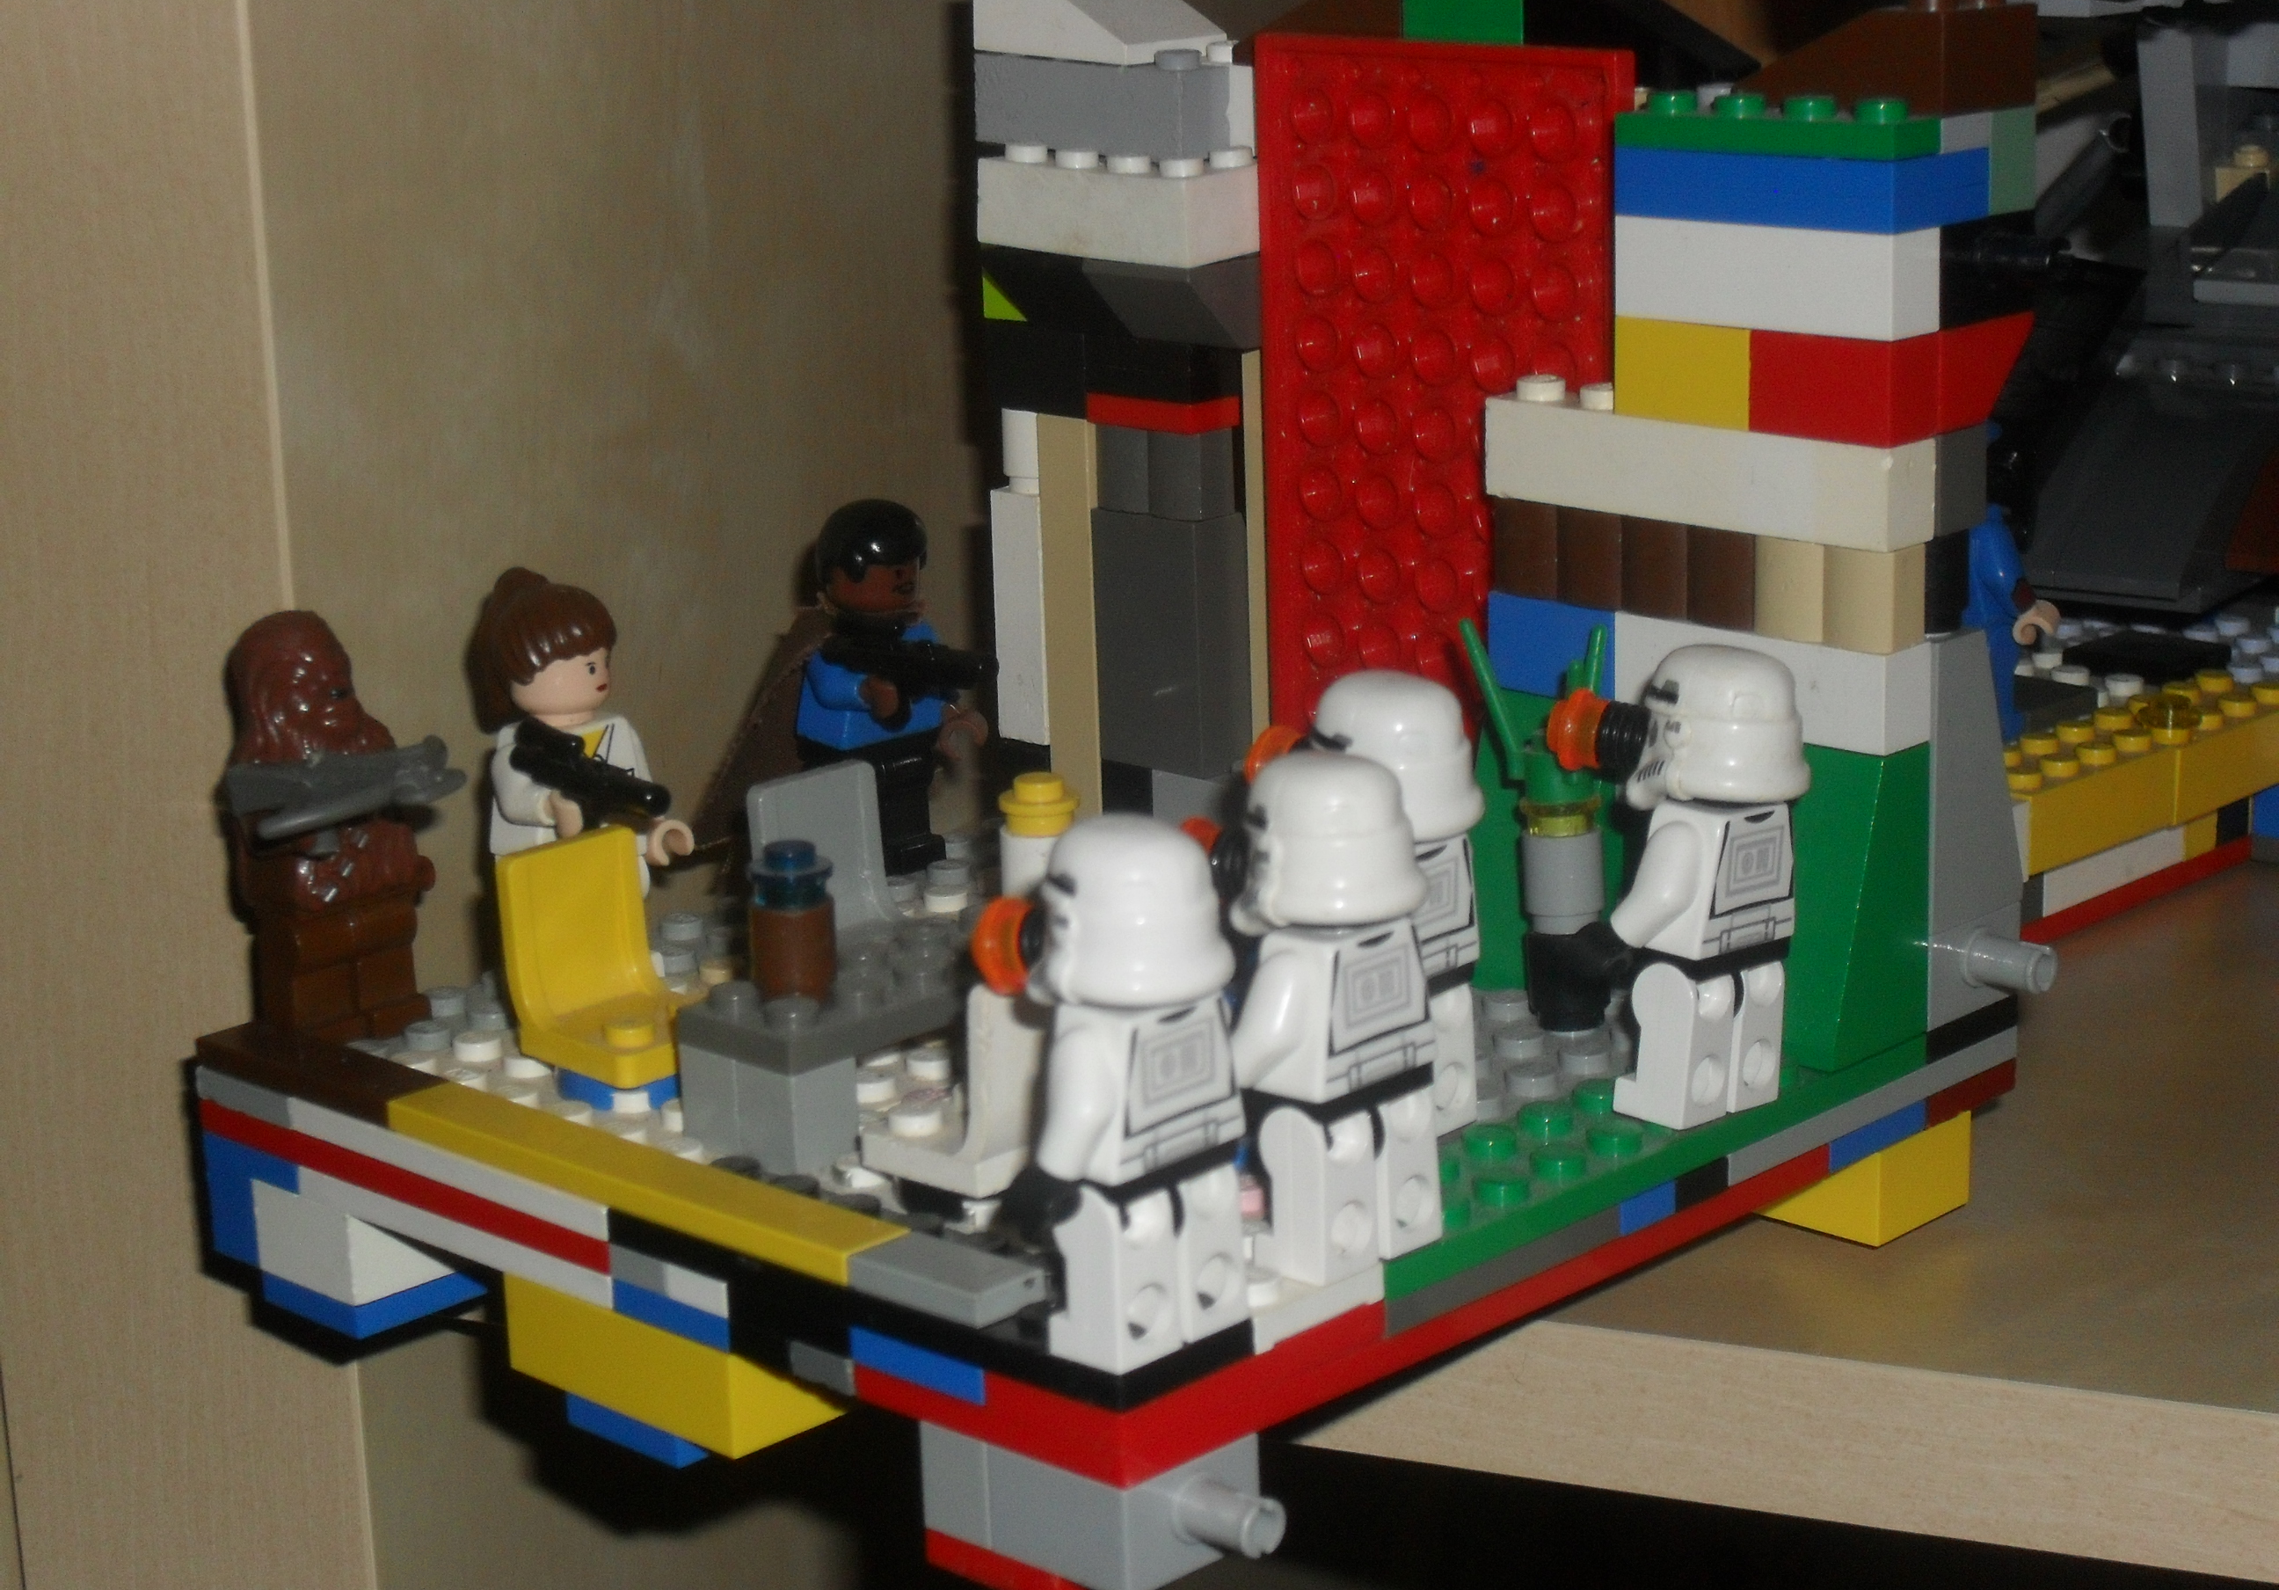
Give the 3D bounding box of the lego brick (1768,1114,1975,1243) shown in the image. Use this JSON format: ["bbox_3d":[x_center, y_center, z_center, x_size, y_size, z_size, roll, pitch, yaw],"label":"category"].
[{"bbox_3d":[0.070,0.036,0.431,0.020,0.010,0.016,12,20,43],"label":"lego brick"}]

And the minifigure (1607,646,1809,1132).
[{"bbox_3d":[0.052,0.008,0.398,0.017,0.043,0.021,13,19,42],"label":"minifigure"}]

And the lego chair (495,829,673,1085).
[{"bbox_3d":[-0.050,0.015,0.418,0.018,0.020,0.016,12,20,43],"label":"lego chair"}]

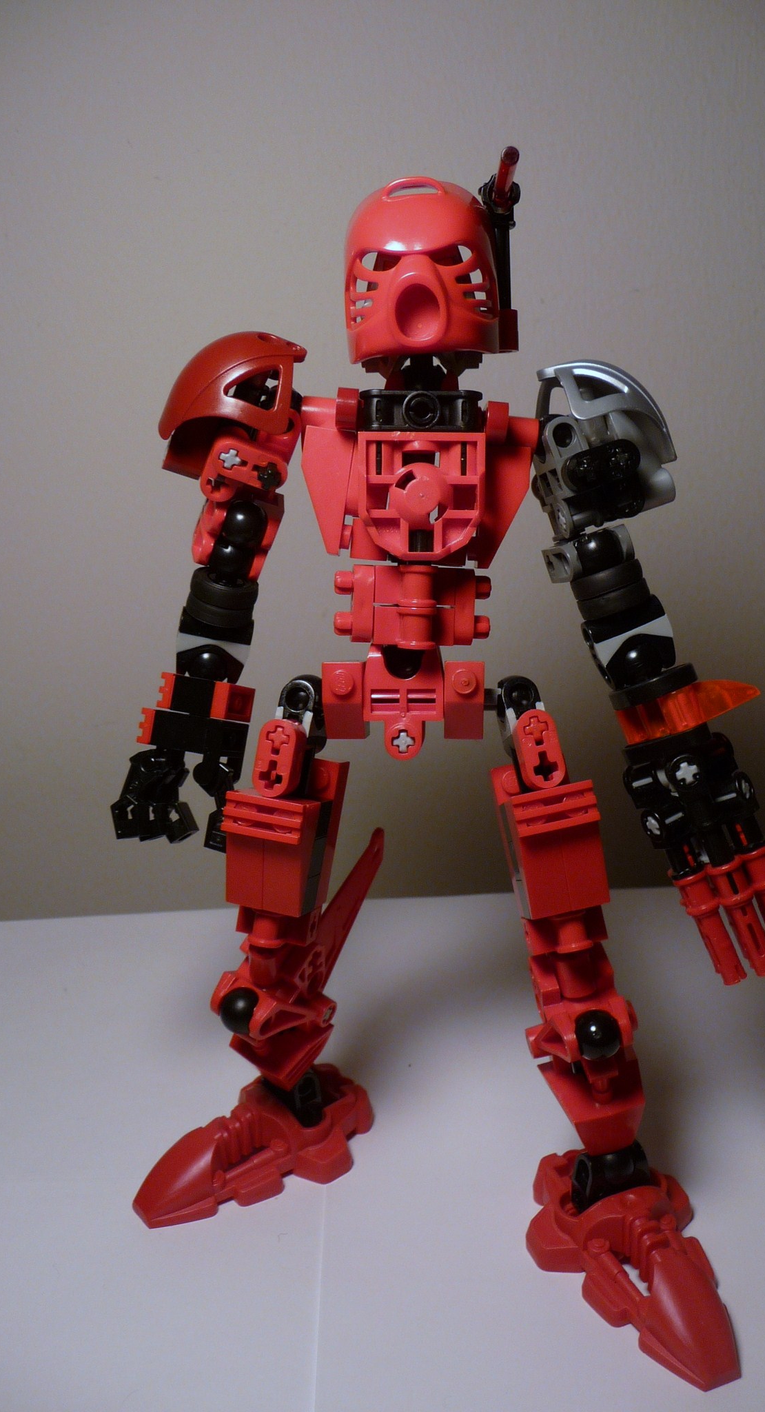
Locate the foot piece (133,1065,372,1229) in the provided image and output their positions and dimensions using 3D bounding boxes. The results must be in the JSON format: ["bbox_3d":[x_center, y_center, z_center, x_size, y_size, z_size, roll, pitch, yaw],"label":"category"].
[{"bbox_3d":[-0.031,0.098,0.265,0.057,0.017,0.034,-15,20,-36],"label":"foot piece"}]

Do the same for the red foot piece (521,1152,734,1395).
[{"bbox_3d":[0.051,0.106,0.226,0.034,0.017,0.057,-8,17,-18],"label":"red foot piece"}]

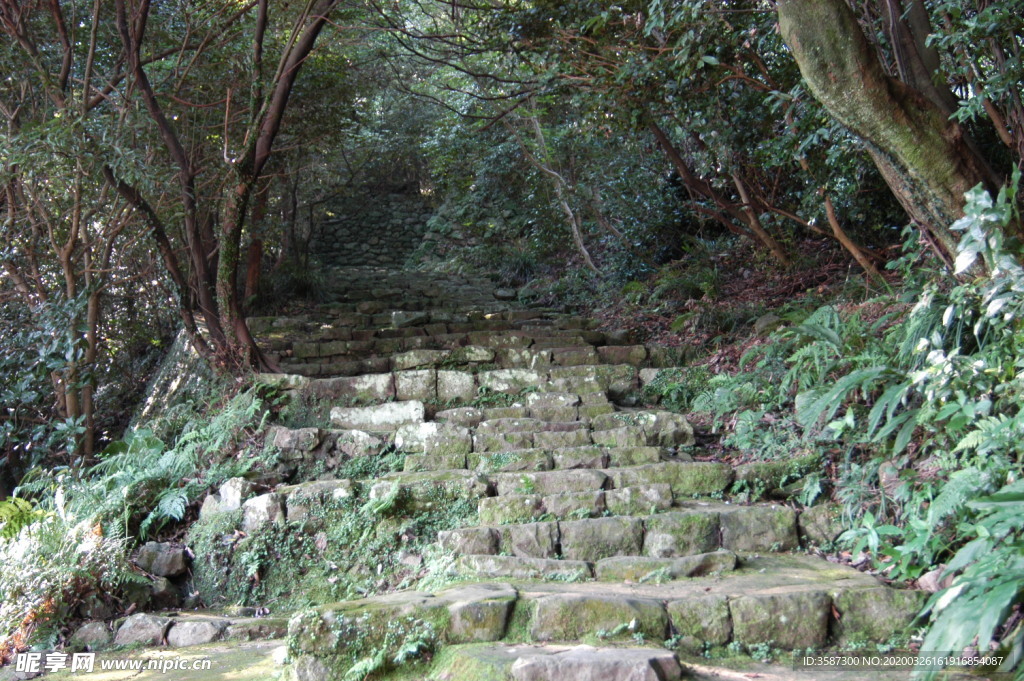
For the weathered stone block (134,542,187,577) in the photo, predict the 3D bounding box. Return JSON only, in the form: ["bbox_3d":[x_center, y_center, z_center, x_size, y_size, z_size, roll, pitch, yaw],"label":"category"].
[{"bbox_3d":[-2.161,1.345,6.300,0.310,0.180,0.240,0,-2,-6],"label":"weathered stone block"}]

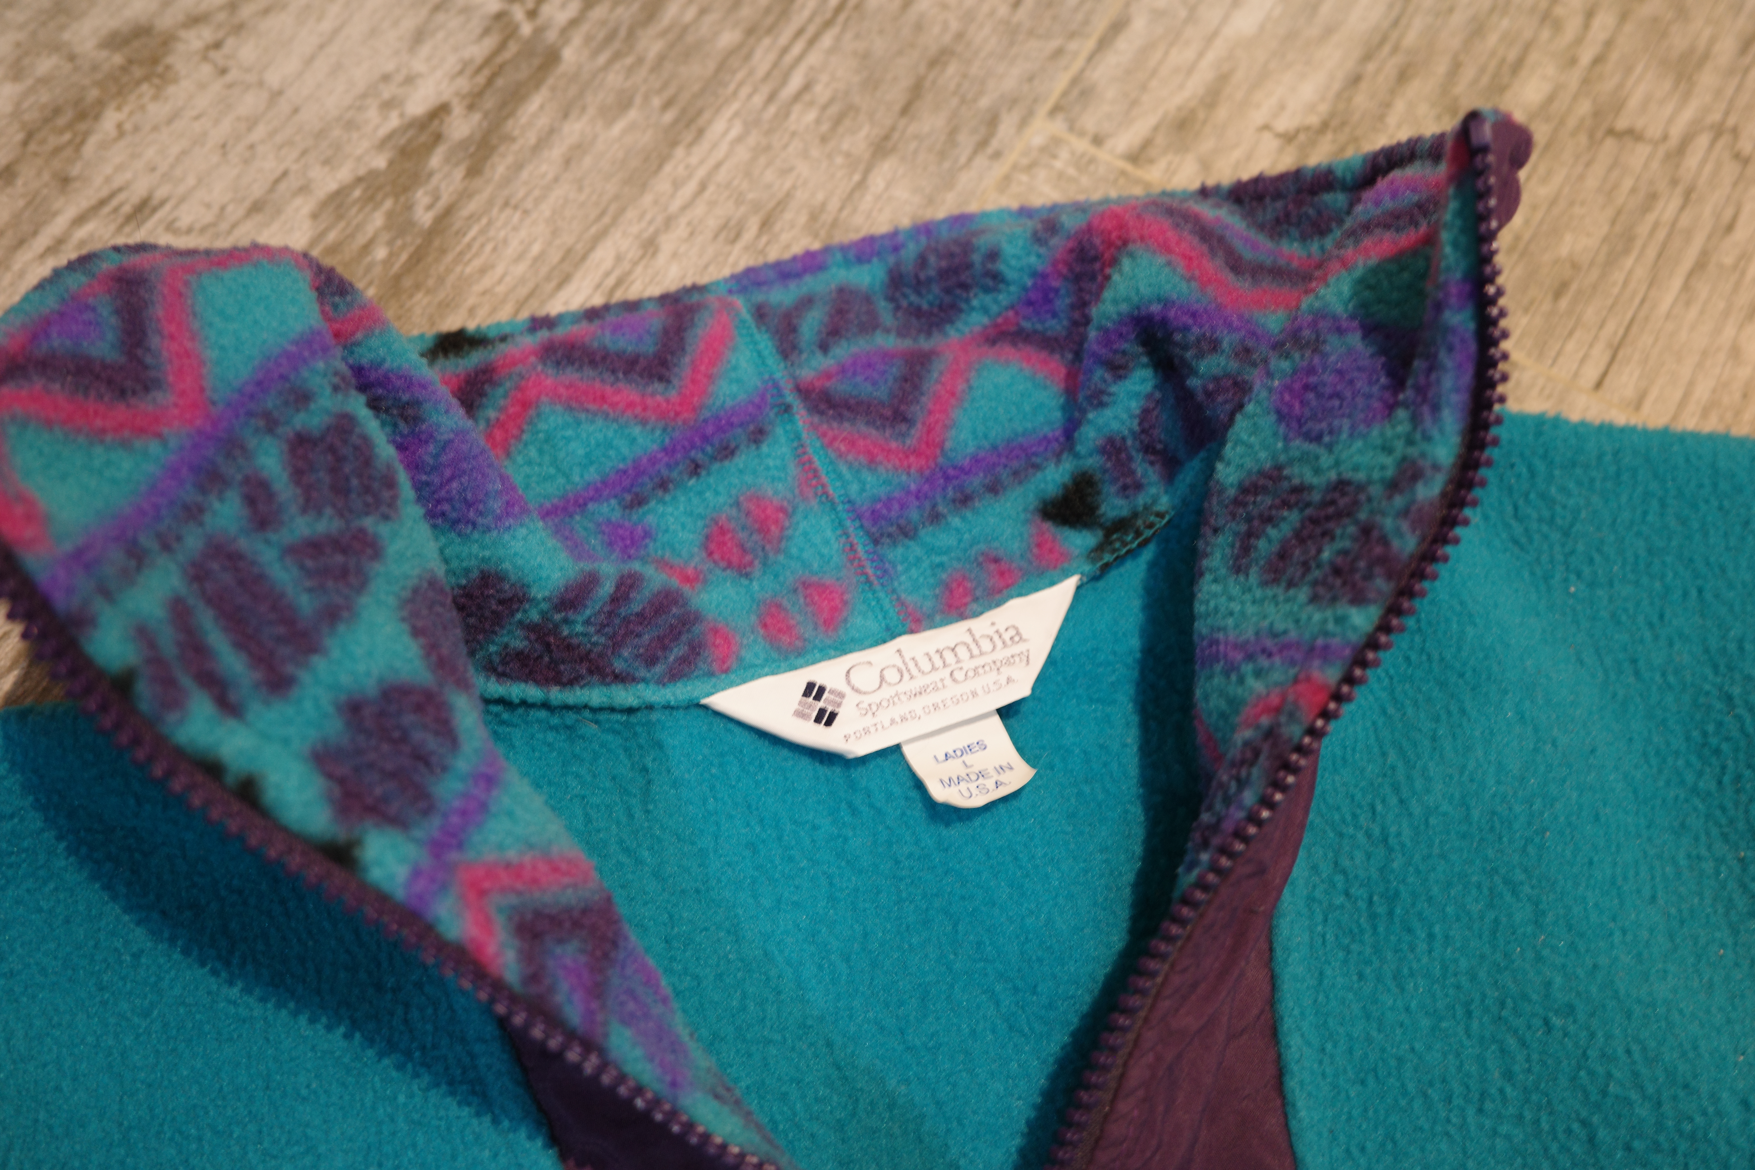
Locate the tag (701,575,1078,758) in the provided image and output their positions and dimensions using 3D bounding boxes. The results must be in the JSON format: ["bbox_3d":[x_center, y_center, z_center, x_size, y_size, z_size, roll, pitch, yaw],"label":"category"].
[{"bbox_3d":[0.006,0.018,0.348,0.073,0.005,0.020,-18,63,-8],"label":"tag"}]

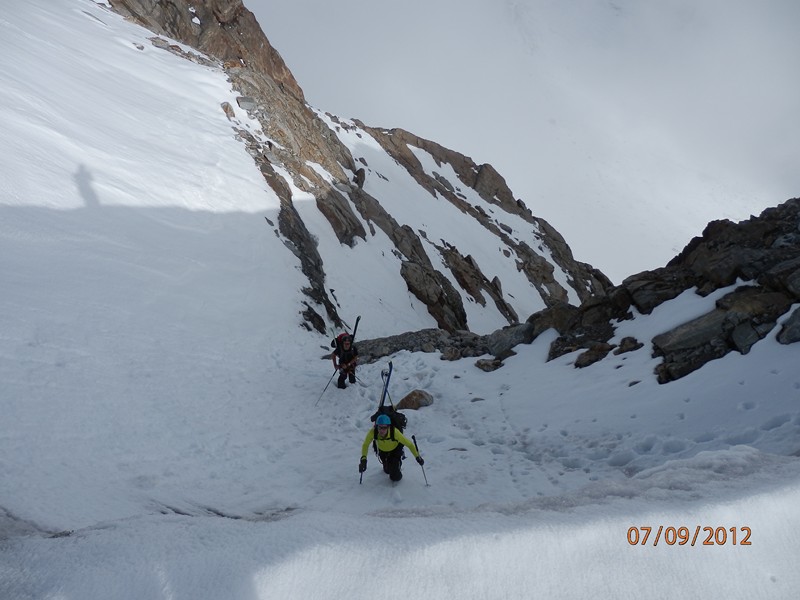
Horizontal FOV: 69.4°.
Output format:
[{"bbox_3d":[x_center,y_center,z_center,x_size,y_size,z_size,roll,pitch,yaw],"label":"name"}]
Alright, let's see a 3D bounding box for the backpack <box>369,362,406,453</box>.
[{"bbox_3d":[-0.168,1.601,8.346,0.520,1.400,0.420,0,34,0],"label":"backpack"}]

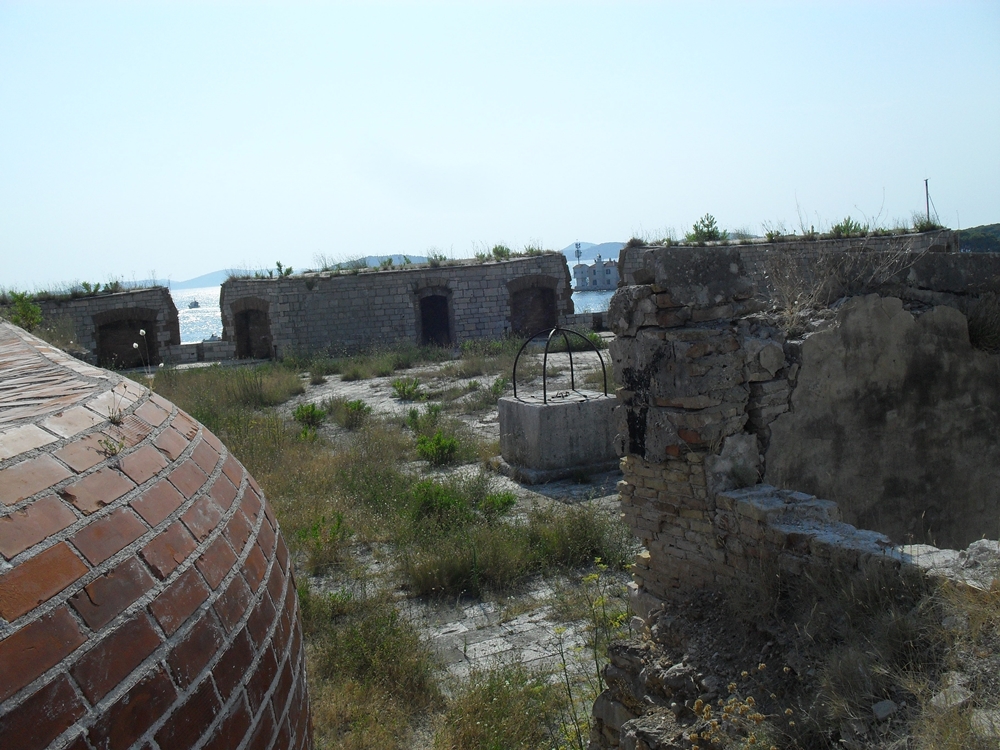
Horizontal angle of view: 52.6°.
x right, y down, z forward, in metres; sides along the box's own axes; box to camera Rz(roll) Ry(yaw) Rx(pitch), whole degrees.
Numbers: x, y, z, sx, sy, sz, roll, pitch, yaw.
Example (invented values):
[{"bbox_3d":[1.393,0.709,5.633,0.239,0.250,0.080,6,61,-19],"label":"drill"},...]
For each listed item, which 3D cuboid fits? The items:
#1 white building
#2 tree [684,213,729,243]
[{"bbox_3d":[31.985,-33.617,330.000,16.500,12.200,11.000,-3,6,6],"label":"white building"},{"bbox_3d":[7.863,-5.616,38.500,1.600,1.100,1.400,-3,6,12],"label":"tree"}]

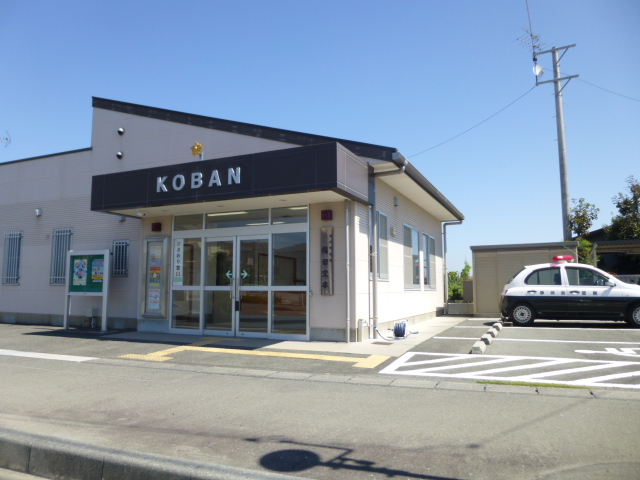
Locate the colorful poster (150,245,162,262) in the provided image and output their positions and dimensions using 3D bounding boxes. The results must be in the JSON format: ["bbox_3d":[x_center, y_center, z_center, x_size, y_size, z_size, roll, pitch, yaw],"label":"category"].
[{"bbox_3d":[-3.544,0.344,10.011,0.294,0.417,0.015,-3,-6,25],"label":"colorful poster"}]

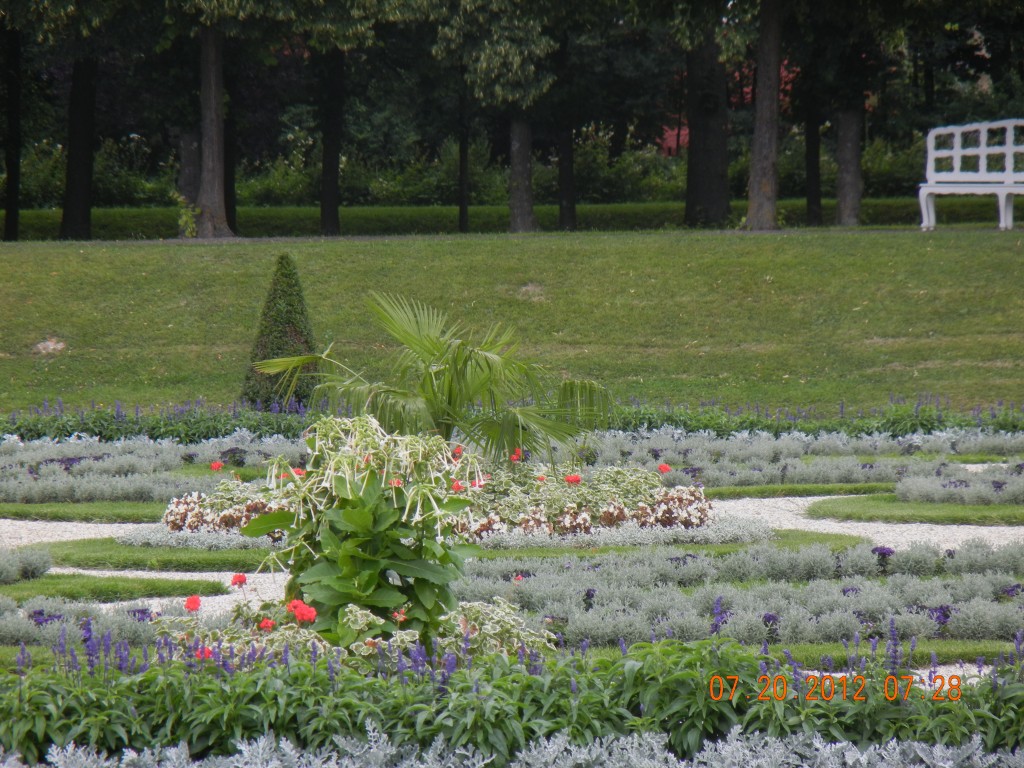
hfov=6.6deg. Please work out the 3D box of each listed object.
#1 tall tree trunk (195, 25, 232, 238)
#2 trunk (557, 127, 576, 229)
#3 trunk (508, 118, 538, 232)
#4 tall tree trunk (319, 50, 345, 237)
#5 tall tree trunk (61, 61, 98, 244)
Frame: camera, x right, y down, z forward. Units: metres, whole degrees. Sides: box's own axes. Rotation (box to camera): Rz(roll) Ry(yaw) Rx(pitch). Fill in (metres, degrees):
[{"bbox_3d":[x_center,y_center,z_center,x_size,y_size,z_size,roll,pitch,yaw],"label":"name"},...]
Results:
[{"bbox_3d":[-2.960,-2.504,88.000,0.327,2.122,0.327,0,1,0],"label":"tall tree trunk"},{"bbox_3d":[0.577,-2.193,94.000,0.191,1.155,0.191,0,1,0],"label":"trunk"},{"bbox_3d":[0.108,-2.169,91.000,0.267,1.230,0.267,0,1,0],"label":"trunk"},{"bbox_3d":[-1.841,-2.458,90.500,0.235,1.927,0.235,0,1,0],"label":"tall tree trunk"},{"bbox_3d":[-4.386,-2.388,90.000,0.345,1.866,0.345,0,1,0],"label":"tall tree trunk"}]

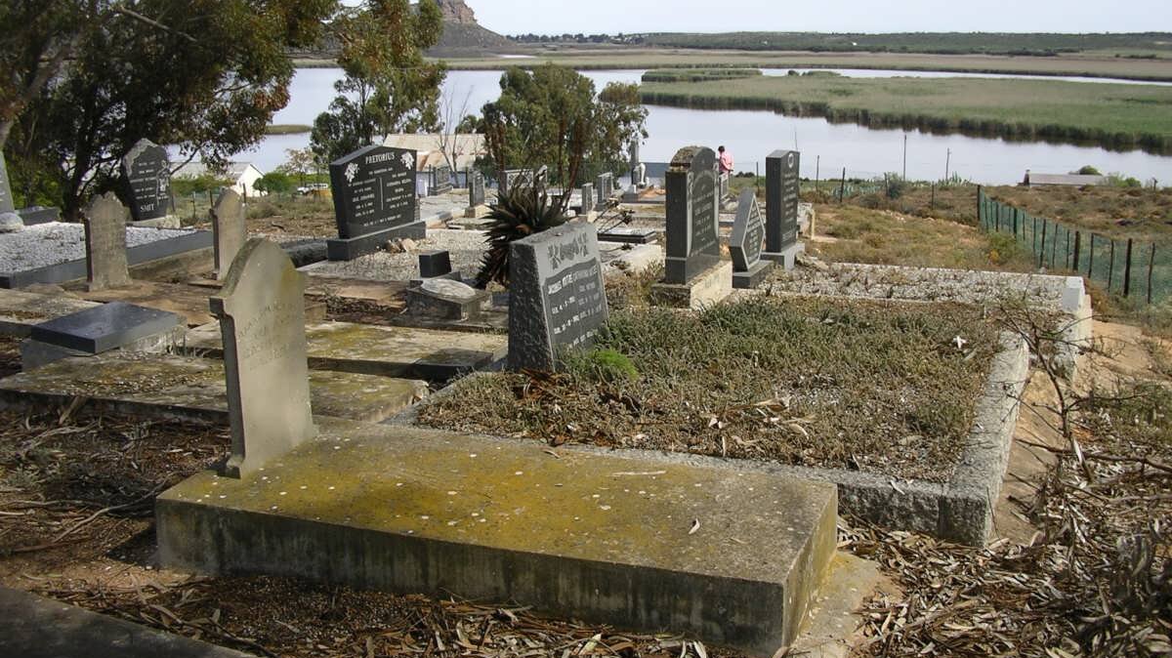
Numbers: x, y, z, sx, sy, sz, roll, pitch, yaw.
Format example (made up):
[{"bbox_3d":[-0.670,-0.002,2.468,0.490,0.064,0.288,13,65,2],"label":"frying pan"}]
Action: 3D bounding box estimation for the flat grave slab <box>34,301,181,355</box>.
[{"bbox_3d":[-2.632,-0.016,7.105,0.435,0.075,0.710,11,15,18],"label":"flat grave slab"}]

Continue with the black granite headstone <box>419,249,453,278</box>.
[{"bbox_3d":[-1.161,-0.522,10.044,0.113,0.185,0.309,-1,11,21],"label":"black granite headstone"}]

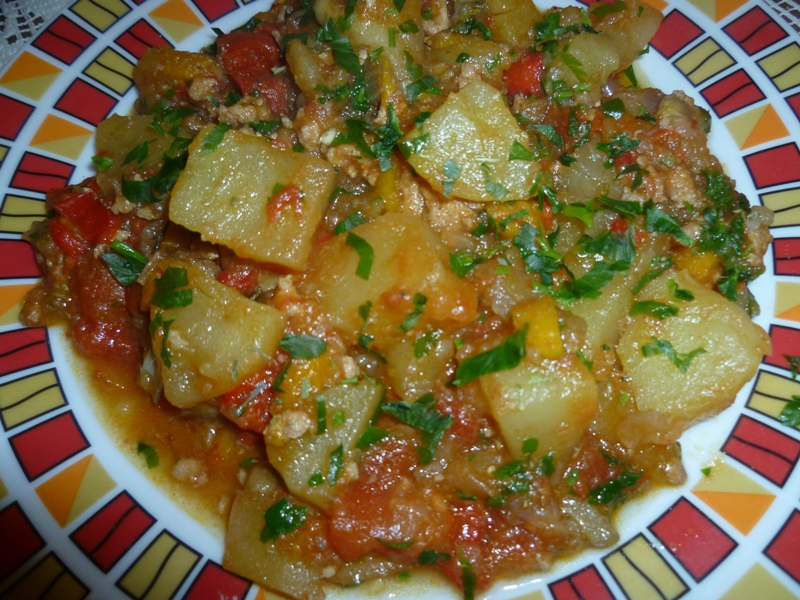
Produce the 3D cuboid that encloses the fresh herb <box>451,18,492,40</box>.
[{"bbox_3d":[0.023,-0.087,0.209,0.013,0.004,0.004,16,67,9],"label":"fresh herb"}]

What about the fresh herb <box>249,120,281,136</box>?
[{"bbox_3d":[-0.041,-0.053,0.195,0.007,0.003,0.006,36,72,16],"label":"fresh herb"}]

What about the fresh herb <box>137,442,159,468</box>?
[{"bbox_3d":[-0.066,0.041,0.170,0.008,0.003,0.003,39,73,17],"label":"fresh herb"}]

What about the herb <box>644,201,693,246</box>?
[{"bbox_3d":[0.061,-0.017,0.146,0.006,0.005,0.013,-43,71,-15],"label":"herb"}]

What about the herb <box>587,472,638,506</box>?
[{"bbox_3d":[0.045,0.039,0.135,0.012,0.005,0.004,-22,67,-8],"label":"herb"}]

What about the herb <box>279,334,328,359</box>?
[{"bbox_3d":[-0.024,0.012,0.163,0.012,0.004,0.005,6,66,5],"label":"herb"}]

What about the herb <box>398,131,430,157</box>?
[{"bbox_3d":[0.004,-0.043,0.179,0.008,0.004,0.005,-11,66,-3],"label":"herb"}]

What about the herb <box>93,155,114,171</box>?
[{"bbox_3d":[-0.090,-0.042,0.196,0.005,0.003,0.004,6,66,5],"label":"herb"}]

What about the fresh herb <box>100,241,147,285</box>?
[{"bbox_3d":[-0.065,-0.009,0.152,0.012,0.006,0.008,31,70,15],"label":"fresh herb"}]

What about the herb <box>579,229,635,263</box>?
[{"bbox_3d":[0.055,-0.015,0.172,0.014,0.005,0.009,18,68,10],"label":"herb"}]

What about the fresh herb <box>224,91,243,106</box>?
[{"bbox_3d":[-0.044,-0.053,0.169,0.005,0.004,0.005,1,66,2],"label":"fresh herb"}]

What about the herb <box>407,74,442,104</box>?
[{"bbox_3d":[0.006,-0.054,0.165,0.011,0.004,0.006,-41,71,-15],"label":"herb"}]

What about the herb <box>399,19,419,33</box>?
[{"bbox_3d":[0.003,-0.088,0.207,0.006,0.003,0.004,-7,66,-1],"label":"herb"}]

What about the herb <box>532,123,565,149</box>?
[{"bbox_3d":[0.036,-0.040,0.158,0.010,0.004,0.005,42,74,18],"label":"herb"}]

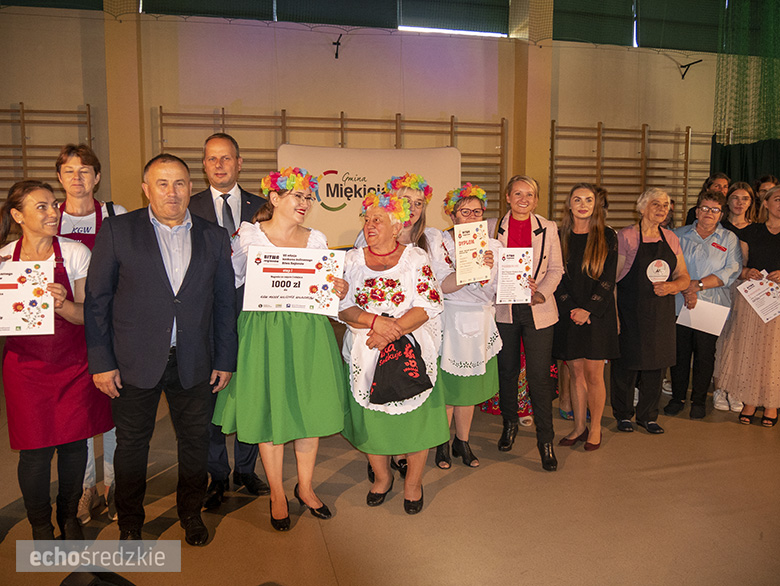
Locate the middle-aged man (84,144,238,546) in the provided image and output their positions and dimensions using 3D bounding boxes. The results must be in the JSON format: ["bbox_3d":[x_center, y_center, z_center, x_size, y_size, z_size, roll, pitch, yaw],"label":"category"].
[{"bbox_3d":[-1.033,0.252,2.841,0.650,1.717,0.360,-3,8,-24],"label":"middle-aged man"}]

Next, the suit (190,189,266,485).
[{"bbox_3d":[-0.844,0.215,3.259,0.540,1.510,0.330,-2,7,-16],"label":"suit"}]

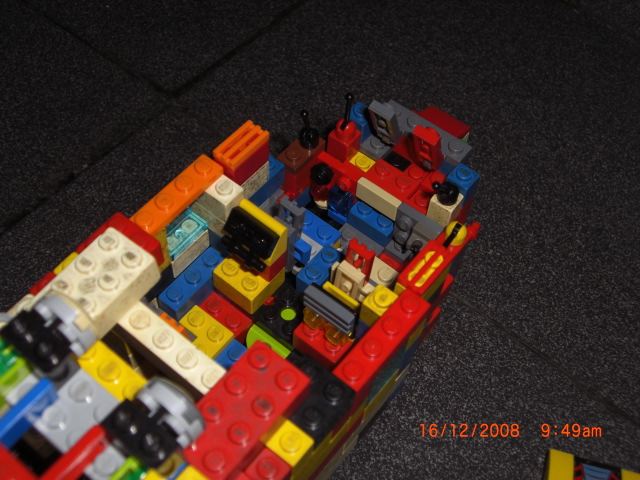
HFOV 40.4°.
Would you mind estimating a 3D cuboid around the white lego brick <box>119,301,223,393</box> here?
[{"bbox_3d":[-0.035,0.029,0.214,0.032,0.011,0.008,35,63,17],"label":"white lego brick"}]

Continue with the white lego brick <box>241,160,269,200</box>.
[{"bbox_3d":[-0.025,-0.019,0.275,0.008,0.010,0.016,35,63,17],"label":"white lego brick"}]

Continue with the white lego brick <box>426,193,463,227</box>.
[{"bbox_3d":[0.039,-0.010,0.268,0.008,0.010,0.008,34,61,19],"label":"white lego brick"}]

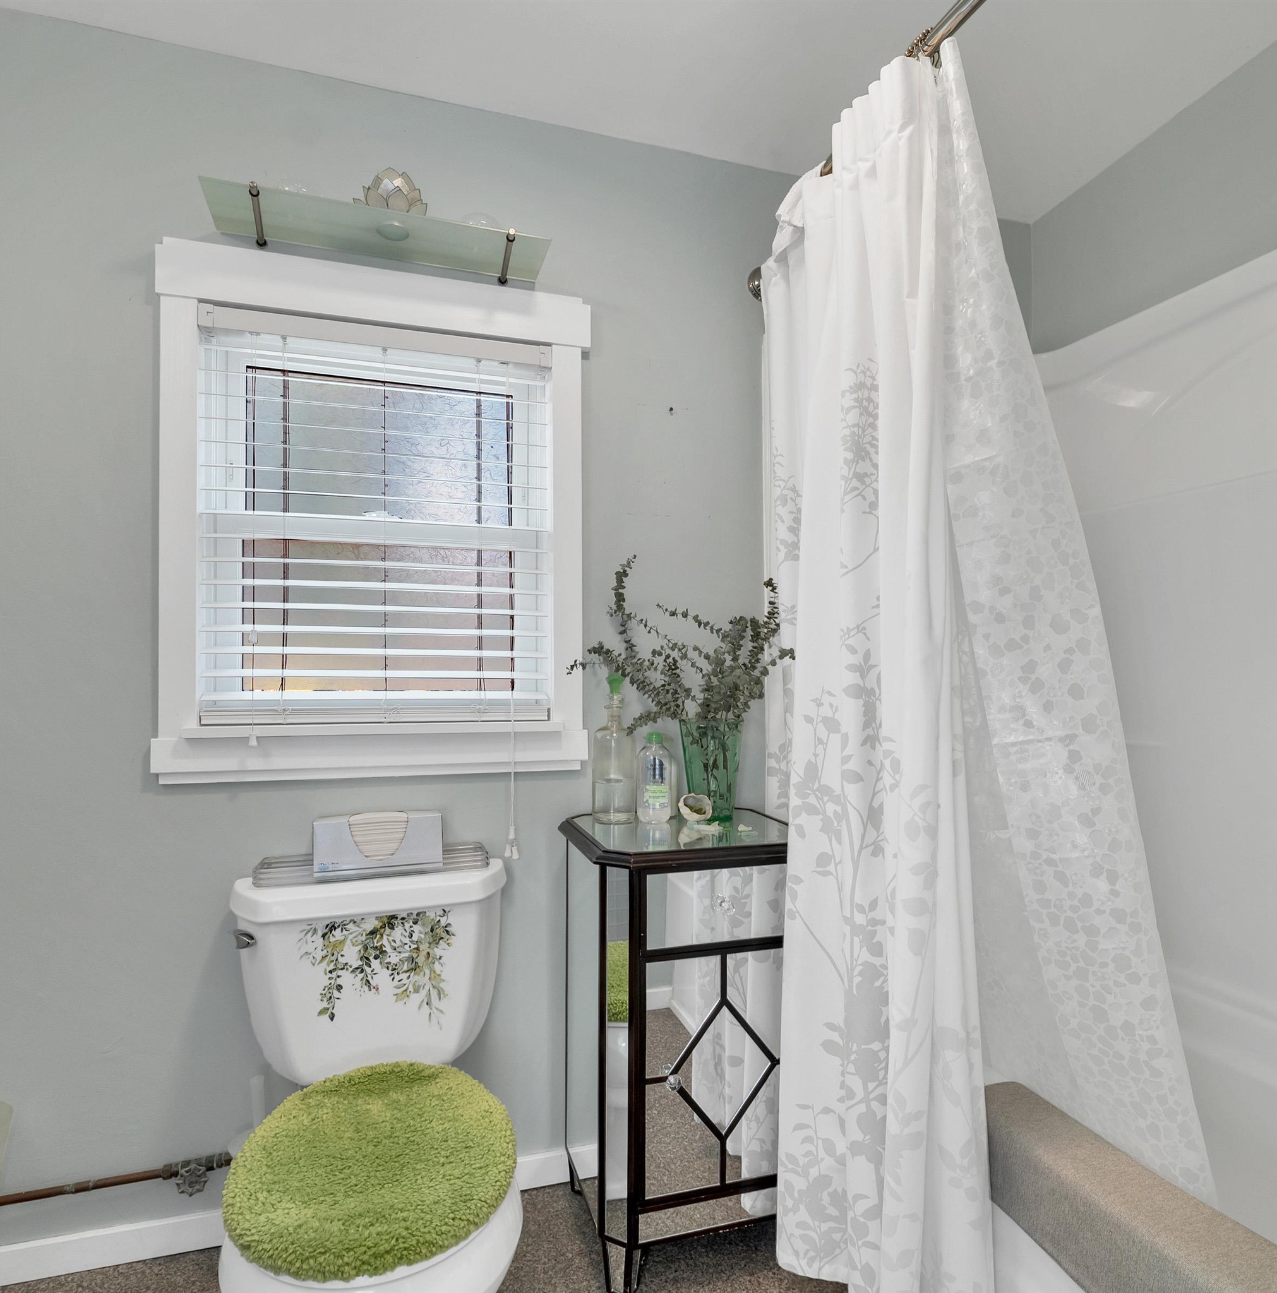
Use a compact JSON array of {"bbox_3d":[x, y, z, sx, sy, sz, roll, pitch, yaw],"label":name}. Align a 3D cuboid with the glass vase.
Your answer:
[{"bbox_3d":[0.157,0.260,1.721,0.132,0.210,0.132,0,-1,-18],"label":"glass vase"}]

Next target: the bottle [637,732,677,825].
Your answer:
[{"bbox_3d":[0.033,0.272,1.693,0.072,0.184,0.050,0,-1,-7],"label":"bottle"}]

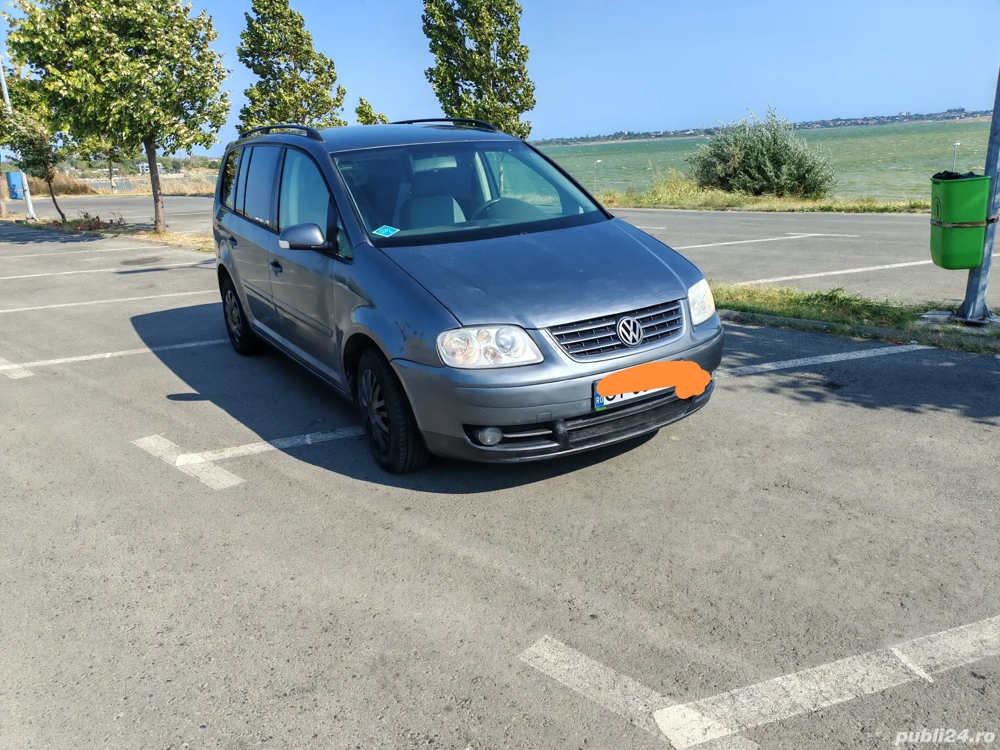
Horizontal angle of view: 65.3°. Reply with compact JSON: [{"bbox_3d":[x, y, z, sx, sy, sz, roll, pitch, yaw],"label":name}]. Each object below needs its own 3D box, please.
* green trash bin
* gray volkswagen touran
[{"bbox_3d":[3.290,-1.095,5.620,0.290,0.635,0.360,-1,17,12],"label":"green trash bin"},{"bbox_3d":[-0.576,-0.788,5.025,1.840,1.650,4.390,-13,20,-30],"label":"gray volkswagen touran"}]

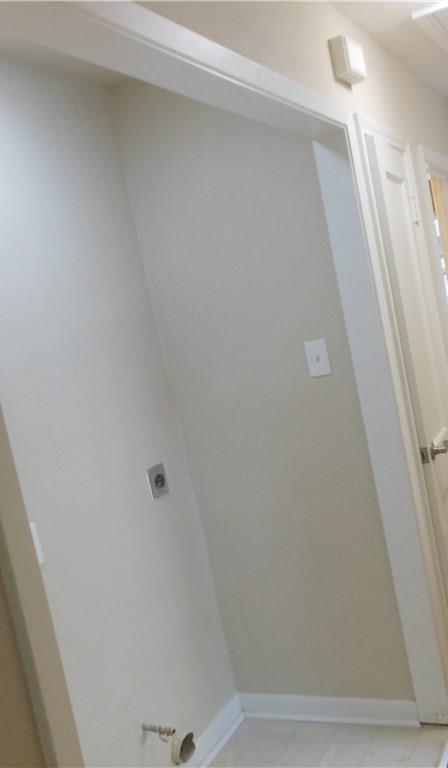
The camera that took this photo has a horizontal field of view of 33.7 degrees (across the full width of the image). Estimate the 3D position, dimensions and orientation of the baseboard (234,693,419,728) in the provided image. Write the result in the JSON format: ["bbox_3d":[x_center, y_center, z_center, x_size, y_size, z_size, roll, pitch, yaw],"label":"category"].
[{"bbox_3d":[0.365,1.191,2.702,0.679,0.090,0.020,-8,7,27],"label":"baseboard"}]

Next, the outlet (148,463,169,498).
[{"bbox_3d":[-0.225,0.335,2.543,0.018,0.105,0.100,-8,7,27],"label":"outlet"}]

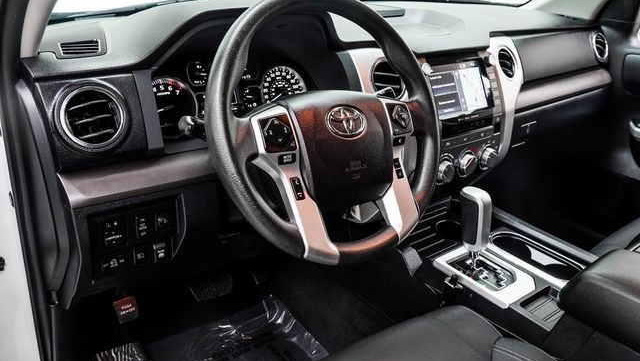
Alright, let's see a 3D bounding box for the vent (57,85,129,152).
[{"bbox_3d":[-0.295,-0.082,0.690,0.085,0.085,0.033,-15,6,-36],"label":"vent"}]

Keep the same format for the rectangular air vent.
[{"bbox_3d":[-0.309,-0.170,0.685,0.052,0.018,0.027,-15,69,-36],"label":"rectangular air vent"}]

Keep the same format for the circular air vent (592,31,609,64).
[{"bbox_3d":[0.776,-0.372,1.486,0.085,0.085,0.033,-15,6,-36],"label":"circular air vent"}]

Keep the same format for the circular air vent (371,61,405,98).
[{"bbox_3d":[0.118,-0.180,0.956,0.078,0.078,0.032,-13,4,-31],"label":"circular air vent"}]

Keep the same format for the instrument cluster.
[{"bbox_3d":[-0.152,-0.150,0.944,0.345,0.135,0.050,-15,8,-36],"label":"instrument cluster"}]

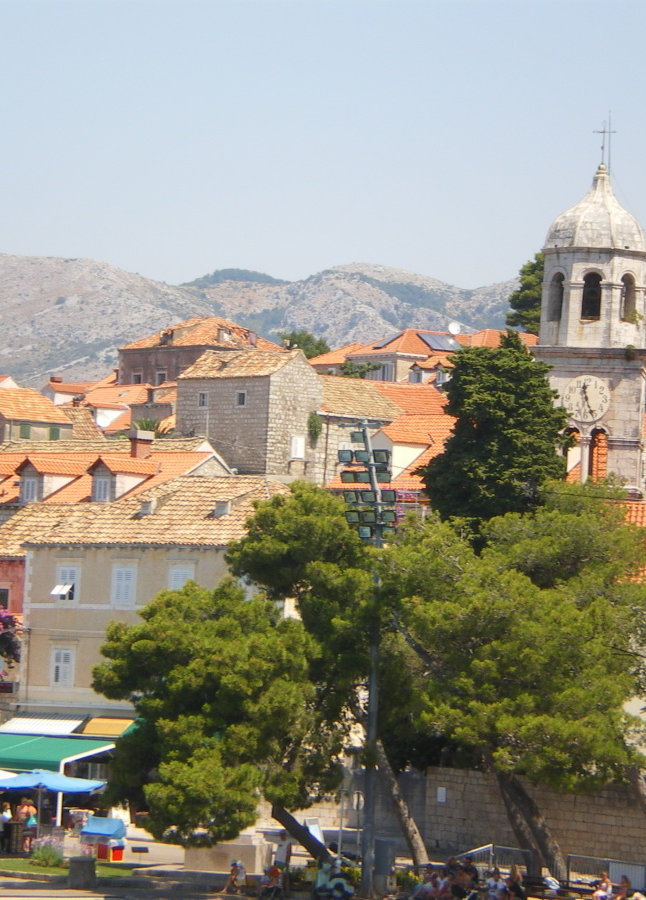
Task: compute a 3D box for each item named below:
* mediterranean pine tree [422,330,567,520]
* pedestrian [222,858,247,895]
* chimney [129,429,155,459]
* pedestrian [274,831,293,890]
[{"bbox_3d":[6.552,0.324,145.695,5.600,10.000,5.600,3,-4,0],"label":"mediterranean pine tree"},{"bbox_3d":[-2.522,12.018,105.500,0.650,1.000,0.500,4,-4,-17],"label":"pedestrian"},{"bbox_3d":[-8.484,-0.280,175.000,0.930,1.400,0.930,5,-5,-30],"label":"chimney"},{"bbox_3d":[-1.129,11.761,107.000,0.520,1.740,0.360,1,-5,30],"label":"pedestrian"}]

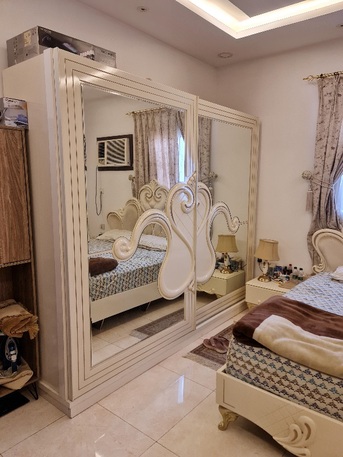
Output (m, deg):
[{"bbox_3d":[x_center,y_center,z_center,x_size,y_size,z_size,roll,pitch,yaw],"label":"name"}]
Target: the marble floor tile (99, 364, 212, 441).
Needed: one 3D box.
[{"bbox_3d":[-0.117,1.170,2.304,0.595,0.012,0.600,7,11,39],"label":"marble floor tile"}]

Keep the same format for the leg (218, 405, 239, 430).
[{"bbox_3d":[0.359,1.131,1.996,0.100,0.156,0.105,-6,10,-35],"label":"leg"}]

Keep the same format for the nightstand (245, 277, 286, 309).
[{"bbox_3d":[1.195,0.789,3.658,0.610,0.365,0.440,6,10,37],"label":"nightstand"}]

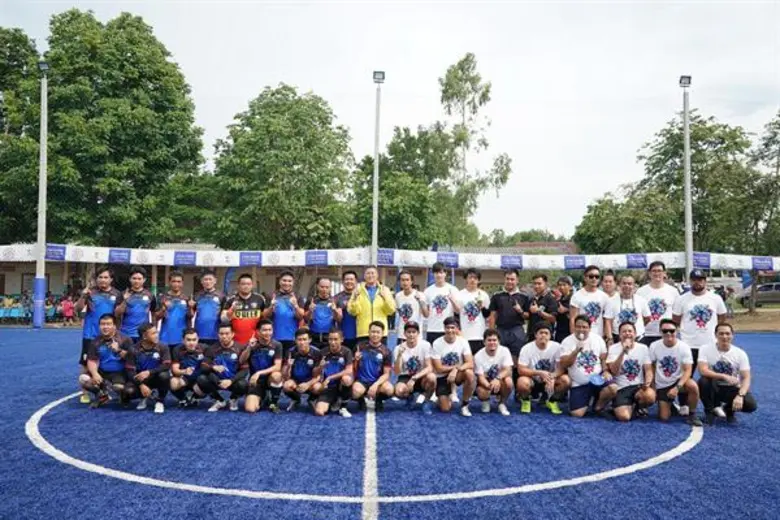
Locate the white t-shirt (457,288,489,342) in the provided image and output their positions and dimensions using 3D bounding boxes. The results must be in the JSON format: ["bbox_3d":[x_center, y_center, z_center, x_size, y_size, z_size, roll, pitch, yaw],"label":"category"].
[{"bbox_3d":[1.094,0.714,7.950,0.450,0.680,0.280,0,-2,7],"label":"white t-shirt"}]

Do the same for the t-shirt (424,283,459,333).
[{"bbox_3d":[0.675,0.623,7.950,0.450,0.660,0.280,0,-2,5],"label":"t-shirt"}]

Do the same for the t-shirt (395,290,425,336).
[{"bbox_3d":[0.257,0.704,7.980,0.410,0.660,0.280,0,-2,-2],"label":"t-shirt"}]

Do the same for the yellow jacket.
[{"bbox_3d":[-0.243,0.664,7.981,0.650,0.740,0.360,0,-2,0],"label":"yellow jacket"}]

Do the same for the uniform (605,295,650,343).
[{"bbox_3d":[3.027,0.755,7.700,0.540,0.650,0.300,0,-2,18],"label":"uniform"}]

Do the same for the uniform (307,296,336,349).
[{"bbox_3d":[-0.898,0.819,7.950,0.430,0.682,0.290,1,-2,-5],"label":"uniform"}]

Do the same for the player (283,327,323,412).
[{"bbox_3d":[-1.072,1.306,7.466,0.500,0.990,0.680,1,-2,-6],"label":"player"}]

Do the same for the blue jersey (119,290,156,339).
[{"bbox_3d":[-3.246,0.691,7.829,0.480,0.660,0.280,1,-2,-10],"label":"blue jersey"}]

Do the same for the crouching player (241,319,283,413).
[{"bbox_3d":[-1.600,1.264,7.470,0.508,1.060,0.680,1,-2,-8],"label":"crouching player"}]

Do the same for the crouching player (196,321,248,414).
[{"bbox_3d":[-2.048,1.284,7.466,0.600,1.027,0.660,1,-2,-12],"label":"crouching player"}]

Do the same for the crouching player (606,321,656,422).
[{"bbox_3d":[2.826,1.262,7.070,0.557,1.087,0.680,0,-2,10],"label":"crouching player"}]

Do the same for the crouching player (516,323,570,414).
[{"bbox_3d":[1.881,1.292,7.437,0.640,1.050,0.700,0,-2,9],"label":"crouching player"}]

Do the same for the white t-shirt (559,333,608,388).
[{"bbox_3d":[2.271,1.183,7.120,0.550,0.663,0.360,0,-2,12],"label":"white t-shirt"}]

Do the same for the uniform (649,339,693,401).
[{"bbox_3d":[3.218,1.256,6.959,0.500,0.710,0.400,0,-2,8],"label":"uniform"}]

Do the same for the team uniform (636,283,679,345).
[{"bbox_3d":[3.285,0.682,7.450,0.500,0.811,0.310,0,-2,19],"label":"team uniform"}]

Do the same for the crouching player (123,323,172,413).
[{"bbox_3d":[-2.993,1.281,7.422,0.585,1.005,0.660,1,-2,-15],"label":"crouching player"}]

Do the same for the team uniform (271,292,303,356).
[{"bbox_3d":[-1.317,0.827,7.720,0.430,0.853,0.300,1,-2,-8],"label":"team uniform"}]

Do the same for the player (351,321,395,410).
[{"bbox_3d":[-0.199,1.275,7.437,0.520,1.064,0.680,0,-2,-1],"label":"player"}]

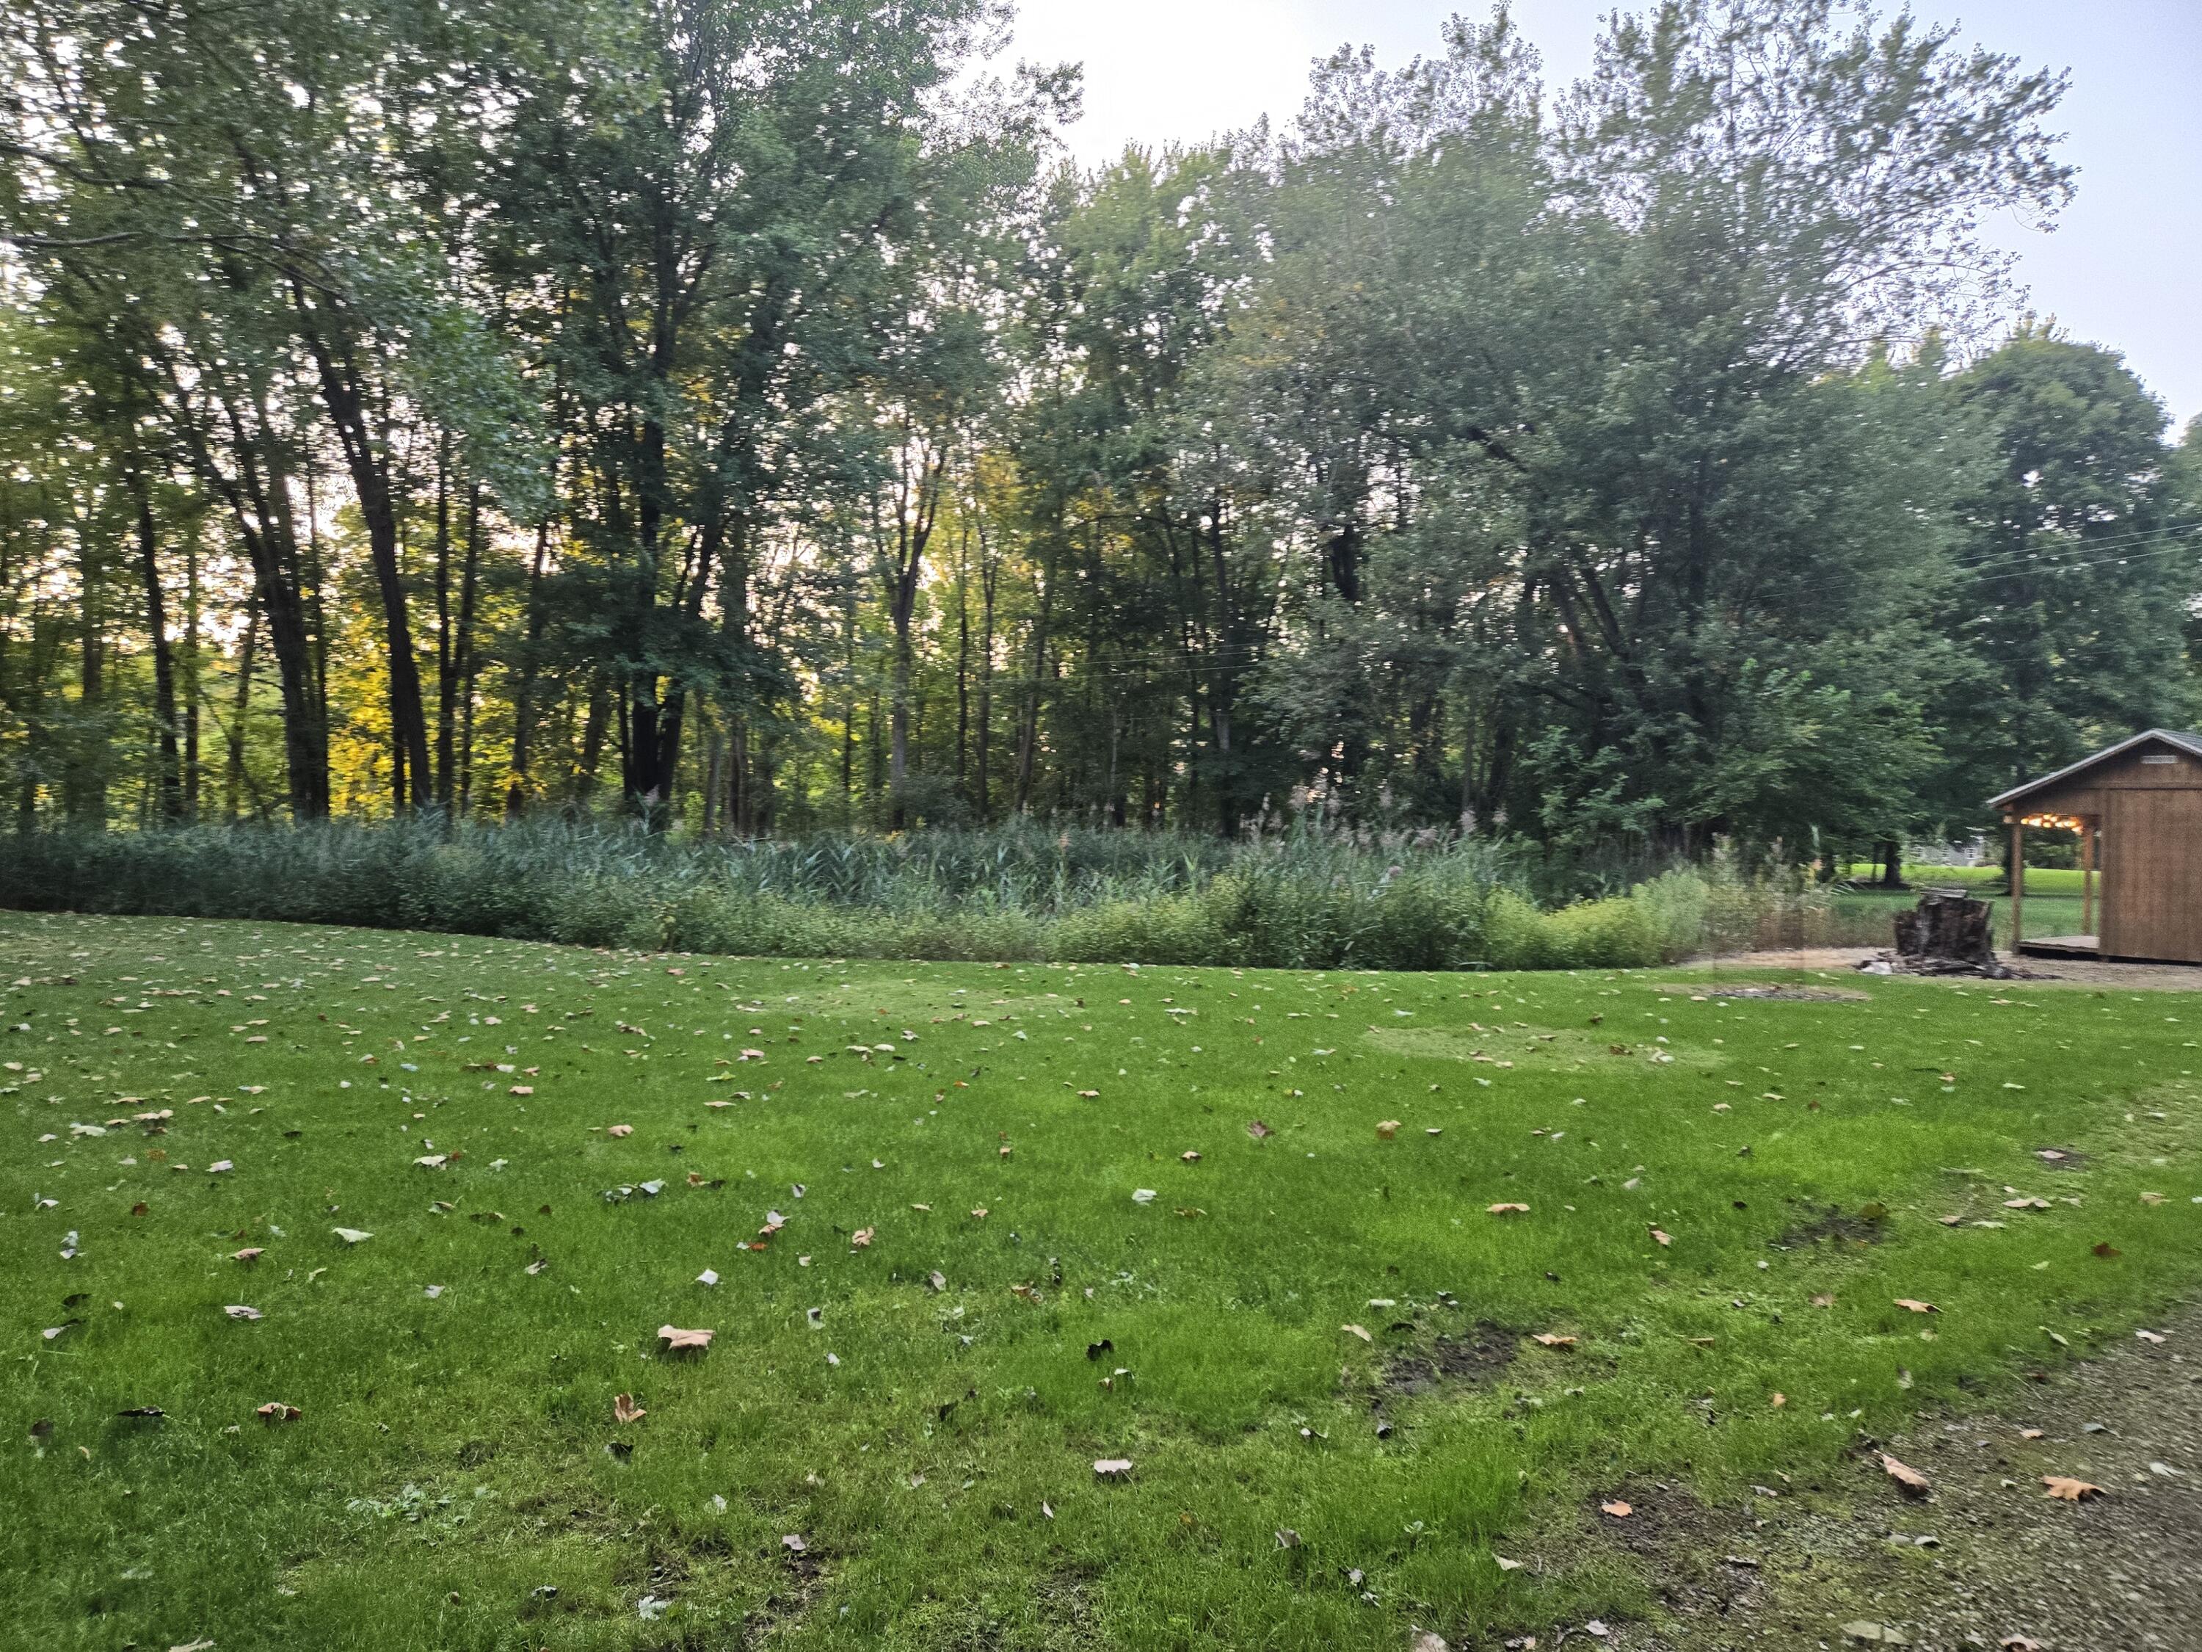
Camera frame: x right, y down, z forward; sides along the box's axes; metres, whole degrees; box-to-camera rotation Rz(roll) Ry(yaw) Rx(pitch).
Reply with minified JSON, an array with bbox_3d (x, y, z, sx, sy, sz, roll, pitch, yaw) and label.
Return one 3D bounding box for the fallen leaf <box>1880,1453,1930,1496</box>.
[{"bbox_3d":[1.868,1.509,3.396,0.075,0.040,0.170,0,0,0],"label":"fallen leaf"}]

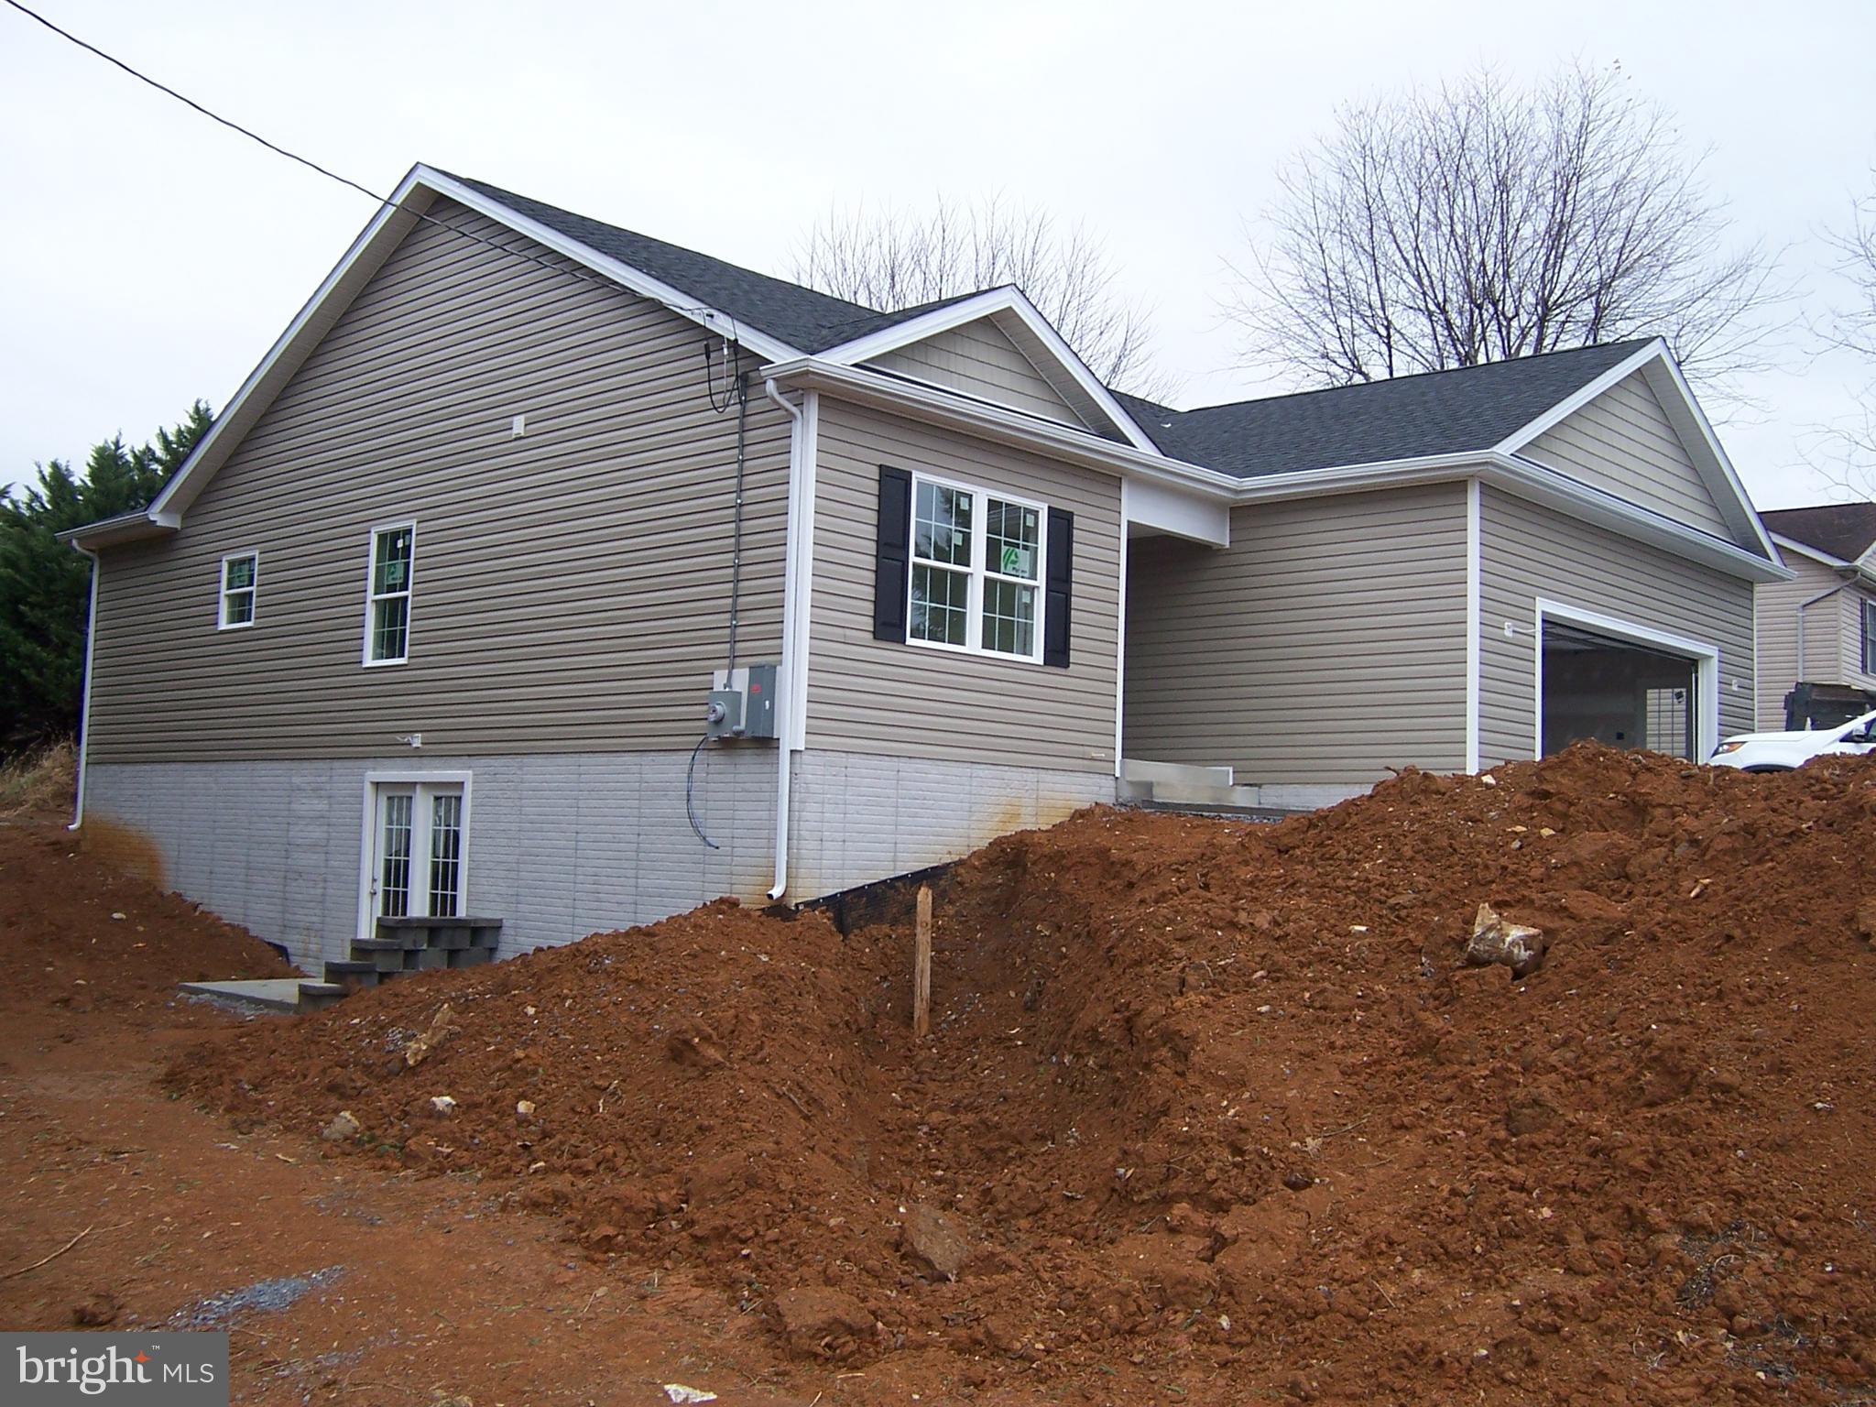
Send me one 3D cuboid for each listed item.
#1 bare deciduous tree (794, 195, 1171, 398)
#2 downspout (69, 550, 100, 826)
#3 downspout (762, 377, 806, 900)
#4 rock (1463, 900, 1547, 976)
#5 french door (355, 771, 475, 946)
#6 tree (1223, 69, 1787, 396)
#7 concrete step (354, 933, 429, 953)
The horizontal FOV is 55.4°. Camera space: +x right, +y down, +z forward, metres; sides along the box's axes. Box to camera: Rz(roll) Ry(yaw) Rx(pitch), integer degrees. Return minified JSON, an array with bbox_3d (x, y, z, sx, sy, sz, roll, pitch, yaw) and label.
[{"bbox_3d":[0.899,-4.976,46.555,9.541,16.945,9.541,2,-5,1],"label":"bare deciduous tree"},{"bbox_3d":[-11.750,-0.245,24.363,0.090,3.927,0.360,-3,-6,43],"label":"downspout"},{"bbox_3d":[-1.345,-0.531,14.603,0.090,4.239,0.400,-3,-6,43],"label":"downspout"},{"bbox_3d":[2.360,0.980,7.452,0.320,0.290,0.250,0,-5,18],"label":"rock"},{"bbox_3d":[-5.427,1.776,18.455,2.060,2.140,0.140,-3,-6,43],"label":"french door"},{"bbox_3d":[12.242,-5.467,38.740,11.578,17.007,11.578,0,-5,17],"label":"tree"},{"bbox_3d":[-5.125,2.219,16.488,0.320,0.170,0.700,-3,-6,43],"label":"concrete step"}]

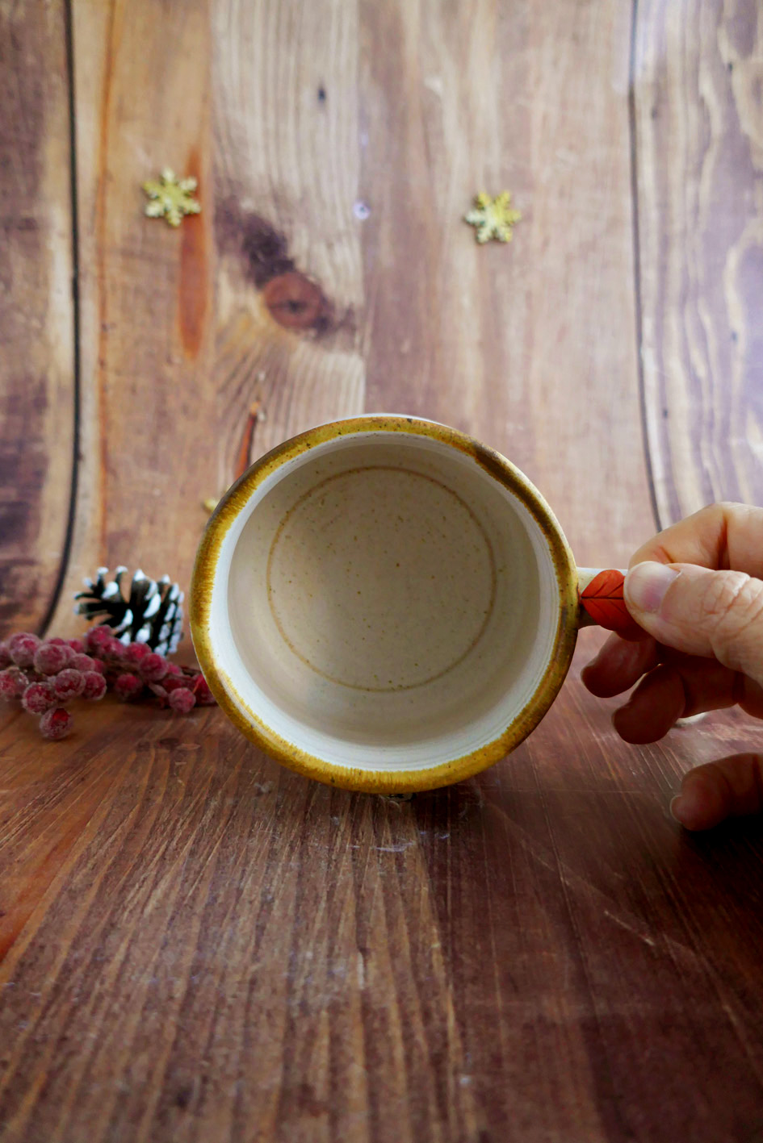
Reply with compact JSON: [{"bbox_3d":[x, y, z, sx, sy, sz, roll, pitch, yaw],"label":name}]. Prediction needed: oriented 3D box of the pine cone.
[{"bbox_3d":[-0.101,0.016,0.318,0.042,0.038,0.038,0,10,0],"label":"pine cone"}]

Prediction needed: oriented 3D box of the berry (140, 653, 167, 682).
[{"bbox_3d":[-0.068,0.029,0.237,0.009,0.009,0.009,-1,10,0],"label":"berry"}]

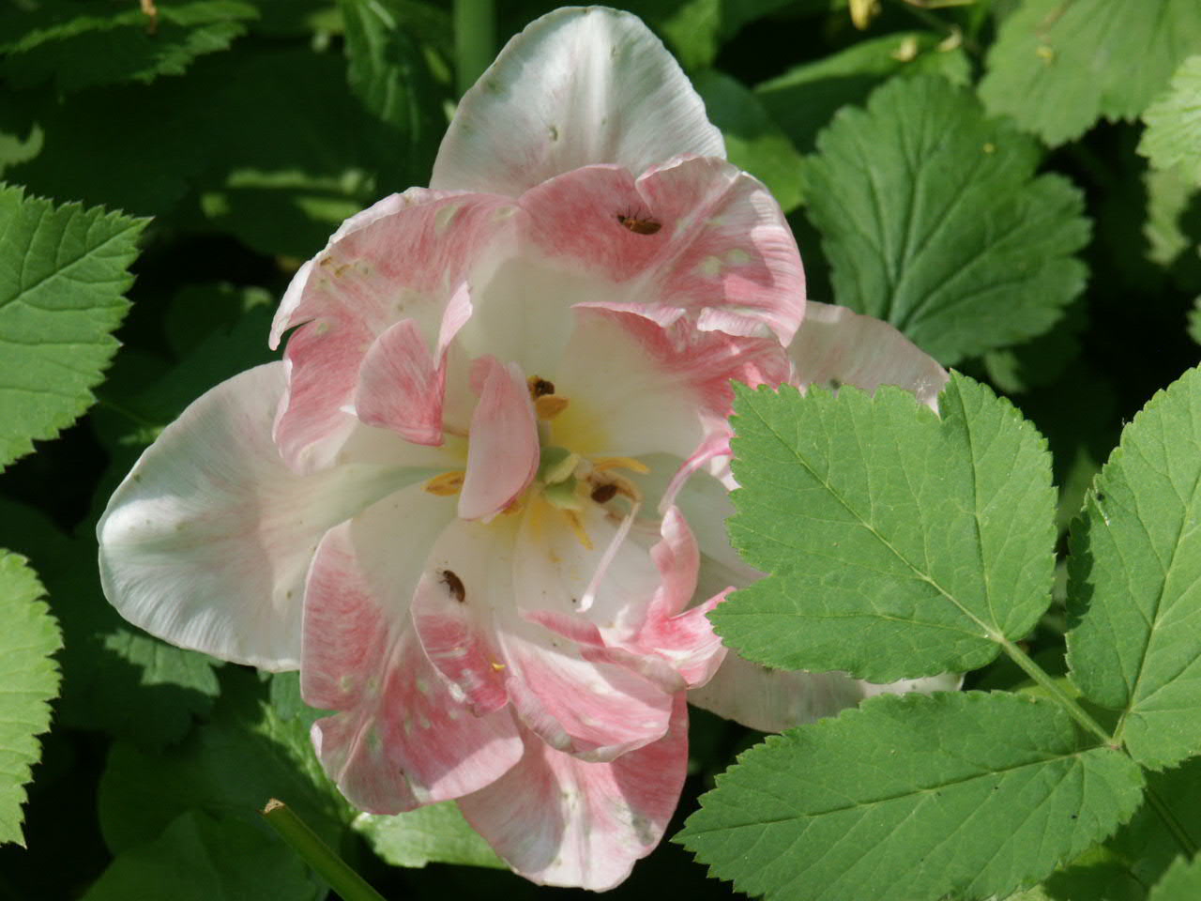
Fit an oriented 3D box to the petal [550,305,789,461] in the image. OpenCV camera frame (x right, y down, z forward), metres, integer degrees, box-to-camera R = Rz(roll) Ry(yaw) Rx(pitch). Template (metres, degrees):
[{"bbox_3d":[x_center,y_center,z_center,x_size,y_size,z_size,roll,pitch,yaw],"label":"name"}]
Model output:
[{"bbox_3d":[0.009,-0.008,0.848,0.033,0.026,0.014,-25,0,34],"label":"petal"}]

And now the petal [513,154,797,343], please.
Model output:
[{"bbox_3d":[0.007,-0.024,0.848,0.032,0.019,0.014,10,24,2],"label":"petal"}]

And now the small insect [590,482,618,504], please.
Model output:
[{"bbox_3d":[0.000,0.005,0.857,0.004,0.002,0.002,-31,66,0],"label":"small insect"}]

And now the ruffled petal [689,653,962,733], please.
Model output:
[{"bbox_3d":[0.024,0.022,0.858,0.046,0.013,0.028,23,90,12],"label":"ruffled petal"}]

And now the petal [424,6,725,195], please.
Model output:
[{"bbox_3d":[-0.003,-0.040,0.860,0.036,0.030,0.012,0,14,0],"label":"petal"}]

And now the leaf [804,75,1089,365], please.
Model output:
[{"bbox_3d":[0.044,-0.029,0.890,0.036,0.008,0.037,8,67,3],"label":"leaf"}]

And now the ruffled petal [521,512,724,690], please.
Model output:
[{"bbox_3d":[0.003,0.018,0.848,0.024,0.014,0.030,-45,59,0],"label":"ruffled petal"}]

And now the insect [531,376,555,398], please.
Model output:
[{"bbox_3d":[-0.007,-0.008,0.855,0.004,0.002,0.002,23,42,27],"label":"insect"}]

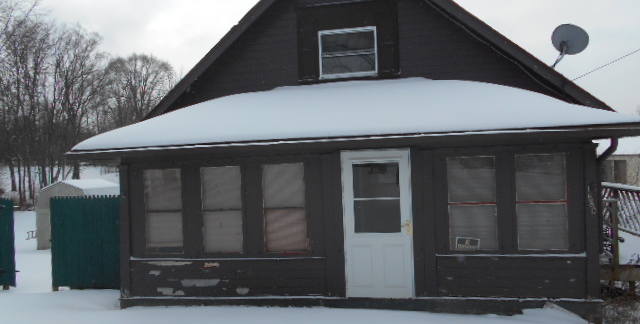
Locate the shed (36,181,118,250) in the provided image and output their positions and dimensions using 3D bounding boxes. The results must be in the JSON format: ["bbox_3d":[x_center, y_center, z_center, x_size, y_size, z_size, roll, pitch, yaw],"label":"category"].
[{"bbox_3d":[-7.749,1.645,15.798,2.100,2.150,1.700,-2,-1,22],"label":"shed"}]

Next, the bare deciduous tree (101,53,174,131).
[{"bbox_3d":[-21.086,-6.000,56.000,8.200,13.400,8.200,-2,-1,-21],"label":"bare deciduous tree"}]

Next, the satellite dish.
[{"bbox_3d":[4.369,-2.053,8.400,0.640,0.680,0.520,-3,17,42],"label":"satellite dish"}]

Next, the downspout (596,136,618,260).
[{"bbox_3d":[3.619,0.480,6.052,0.120,1.530,0.500,-2,-1,9],"label":"downspout"}]

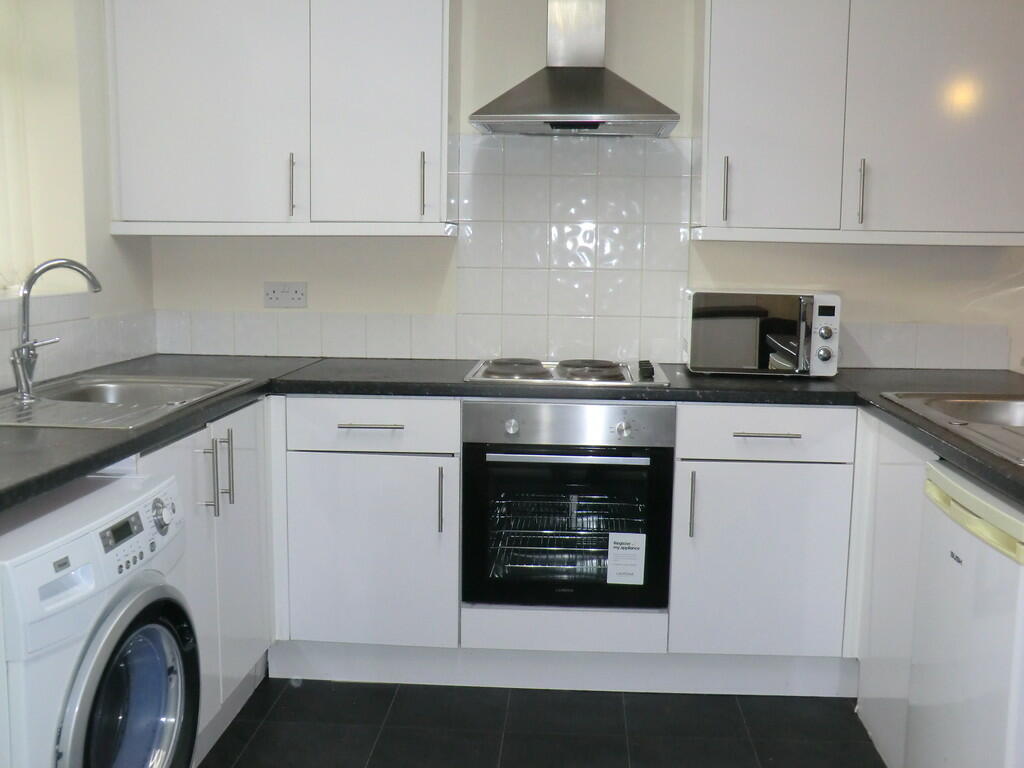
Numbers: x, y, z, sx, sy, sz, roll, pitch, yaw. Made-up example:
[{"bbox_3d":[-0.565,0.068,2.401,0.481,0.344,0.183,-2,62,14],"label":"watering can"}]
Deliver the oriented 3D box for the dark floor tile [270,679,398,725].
[{"bbox_3d":[-0.513,0.918,2.910,0.333,0.010,0.320,1,8,3],"label":"dark floor tile"}]

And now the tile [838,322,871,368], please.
[{"bbox_3d":[1.103,-0.128,3.306,0.150,0.150,0.009,1,8,3],"label":"tile"}]

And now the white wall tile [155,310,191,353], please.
[{"bbox_3d":[-1.151,-0.175,3.429,0.120,0.150,0.009,1,8,3],"label":"white wall tile"}]

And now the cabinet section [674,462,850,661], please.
[{"bbox_3d":[0.714,0.464,3.127,0.496,0.566,0.580,1,7,3],"label":"cabinet section"}]

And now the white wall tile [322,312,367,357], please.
[{"bbox_3d":[-0.566,-0.164,3.381,0.150,0.150,0.008,1,8,3],"label":"white wall tile"}]

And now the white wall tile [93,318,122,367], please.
[{"bbox_3d":[-1.250,-0.133,3.100,0.008,0.150,0.155,1,8,3],"label":"white wall tile"}]

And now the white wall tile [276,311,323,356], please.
[{"bbox_3d":[-0.717,-0.167,3.405,0.150,0.150,0.009,1,8,3],"label":"white wall tile"}]

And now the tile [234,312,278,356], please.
[{"bbox_3d":[-0.865,-0.169,3.400,0.150,0.150,0.008,1,8,3],"label":"tile"}]

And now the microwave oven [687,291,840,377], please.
[{"bbox_3d":[0.768,-0.158,3.084,0.435,0.251,0.335,2,8,12],"label":"microwave oven"}]

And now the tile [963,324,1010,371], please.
[{"bbox_3d":[1.543,-0.121,3.282,0.150,0.150,0.009,1,8,3],"label":"tile"}]

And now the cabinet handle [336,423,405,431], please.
[{"bbox_3d":[-0.392,0.118,2.814,0.188,0.012,0.034,1,8,3],"label":"cabinet handle"}]

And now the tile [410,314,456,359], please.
[{"bbox_3d":[-0.261,-0.159,3.380,0.150,0.150,0.009,1,8,3],"label":"tile"}]

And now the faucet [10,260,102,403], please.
[{"bbox_3d":[-1.062,-0.130,2.361,0.225,0.340,0.120,0,8,-5],"label":"faucet"}]

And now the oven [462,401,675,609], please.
[{"bbox_3d":[0.170,0.309,3.102,0.595,0.595,0.575,1,8,3],"label":"oven"}]

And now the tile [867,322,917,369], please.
[{"bbox_3d":[1.239,-0.128,3.277,0.150,0.150,0.008,1,8,3],"label":"tile"}]

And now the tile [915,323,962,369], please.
[{"bbox_3d":[1.387,-0.124,3.270,0.150,0.150,0.008,1,8,3],"label":"tile"}]

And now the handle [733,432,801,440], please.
[{"bbox_3d":[0.696,0.139,2.749,0.188,0.012,0.034,1,8,3],"label":"handle"}]

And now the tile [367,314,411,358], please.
[{"bbox_3d":[-0.414,-0.161,3.372,0.150,0.150,0.008,1,8,3],"label":"tile"}]

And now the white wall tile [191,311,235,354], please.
[{"bbox_3d":[-1.014,-0.172,3.410,0.150,0.150,0.008,1,8,3],"label":"white wall tile"}]

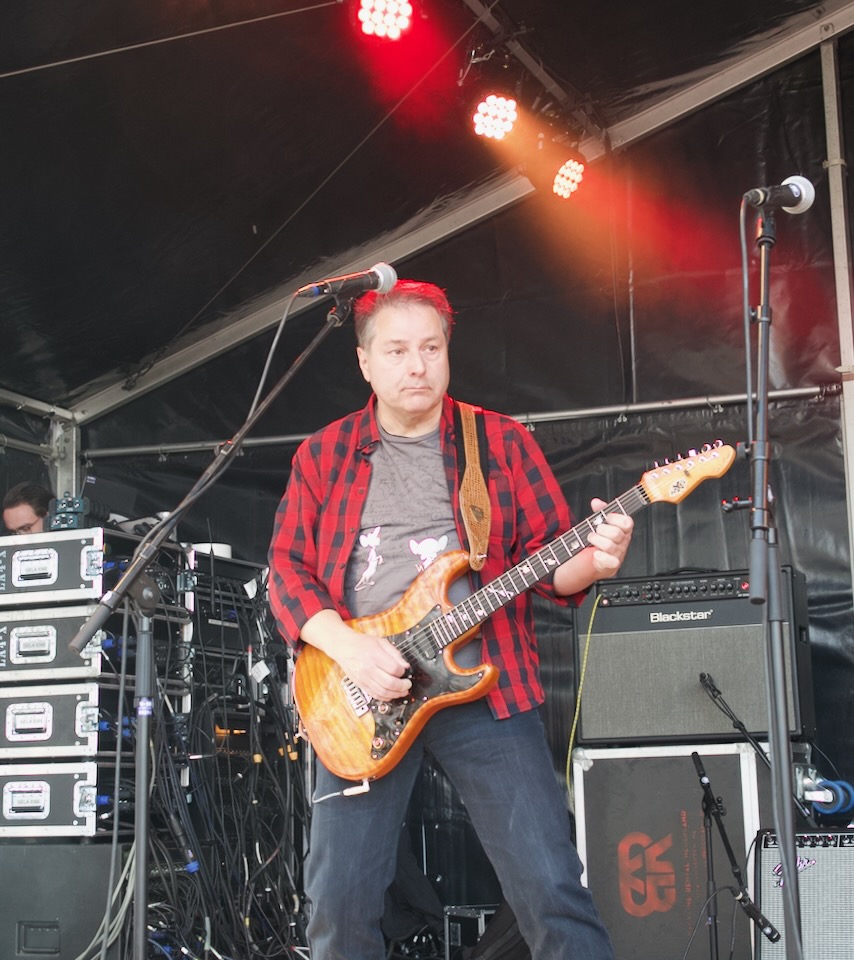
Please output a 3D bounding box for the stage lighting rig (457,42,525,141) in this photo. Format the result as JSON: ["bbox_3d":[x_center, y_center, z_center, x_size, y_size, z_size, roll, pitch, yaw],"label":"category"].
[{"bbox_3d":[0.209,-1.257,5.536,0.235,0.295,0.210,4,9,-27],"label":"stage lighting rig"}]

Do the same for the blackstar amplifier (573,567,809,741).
[{"bbox_3d":[0.811,0.544,5.207,0.672,0.505,0.264,-5,-11,21],"label":"blackstar amplifier"}]

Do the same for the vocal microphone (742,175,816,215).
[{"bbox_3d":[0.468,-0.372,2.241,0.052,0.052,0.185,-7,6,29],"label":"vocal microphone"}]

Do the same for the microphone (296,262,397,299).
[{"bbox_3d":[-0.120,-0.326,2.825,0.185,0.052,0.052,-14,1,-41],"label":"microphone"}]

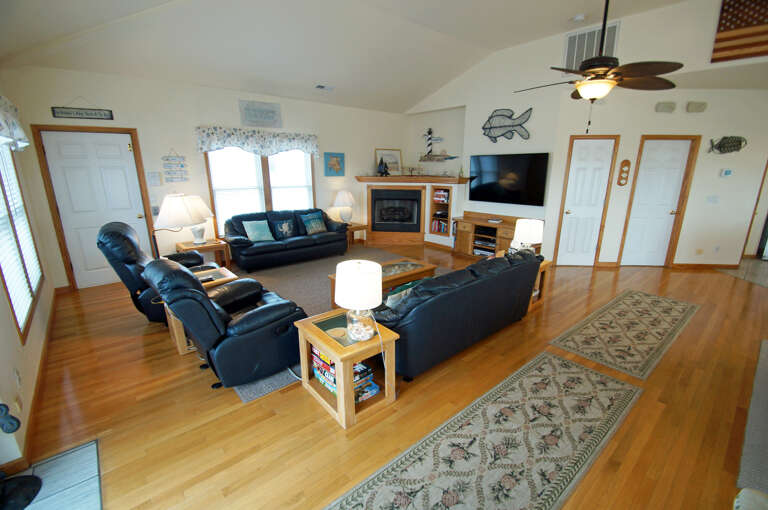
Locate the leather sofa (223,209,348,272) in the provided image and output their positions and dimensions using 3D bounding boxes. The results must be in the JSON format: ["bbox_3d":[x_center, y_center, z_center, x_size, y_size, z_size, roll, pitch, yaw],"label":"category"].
[{"bbox_3d":[-1.698,-0.347,5.836,1.980,0.860,0.920,-11,17,-38],"label":"leather sofa"}]

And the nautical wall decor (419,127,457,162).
[{"bbox_3d":[1.168,-2.449,7.105,0.120,0.700,1.050,-11,17,-38],"label":"nautical wall decor"}]

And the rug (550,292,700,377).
[{"bbox_3d":[2.653,0.704,3.371,2.330,0.010,0.685,-11,18,-37],"label":"rug"}]

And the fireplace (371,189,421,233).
[{"bbox_3d":[0.273,-1.001,7.145,1.080,0.930,0.320,1,14,4],"label":"fireplace"}]

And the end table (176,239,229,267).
[{"bbox_3d":[-2.774,0.056,4.925,0.580,0.470,0.470,-11,18,-37],"label":"end table"}]

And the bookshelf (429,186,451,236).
[{"bbox_3d":[1.306,-0.953,6.945,0.260,1.040,0.600,-11,18,-37],"label":"bookshelf"}]

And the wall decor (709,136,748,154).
[{"bbox_3d":[5.296,-1.689,4.922,0.560,0.270,0.050,0,14,0],"label":"wall decor"}]

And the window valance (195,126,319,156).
[{"bbox_3d":[-2.034,-1.899,5.493,2.020,0.400,0.100,-11,17,-37],"label":"window valance"}]

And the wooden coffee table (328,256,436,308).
[{"bbox_3d":[0.022,0.382,3.778,1.250,0.410,0.540,-11,17,-38],"label":"wooden coffee table"}]

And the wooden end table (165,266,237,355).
[{"bbox_3d":[-1.731,0.498,3.066,0.490,0.520,0.600,13,19,43],"label":"wooden end table"}]

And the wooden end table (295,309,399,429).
[{"bbox_3d":[-0.253,0.732,2.189,0.450,0.500,0.585,-11,18,-37],"label":"wooden end table"}]

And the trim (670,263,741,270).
[{"bbox_3d":[5.287,0.195,5.247,1.105,0.085,0.020,0,14,1],"label":"trim"}]

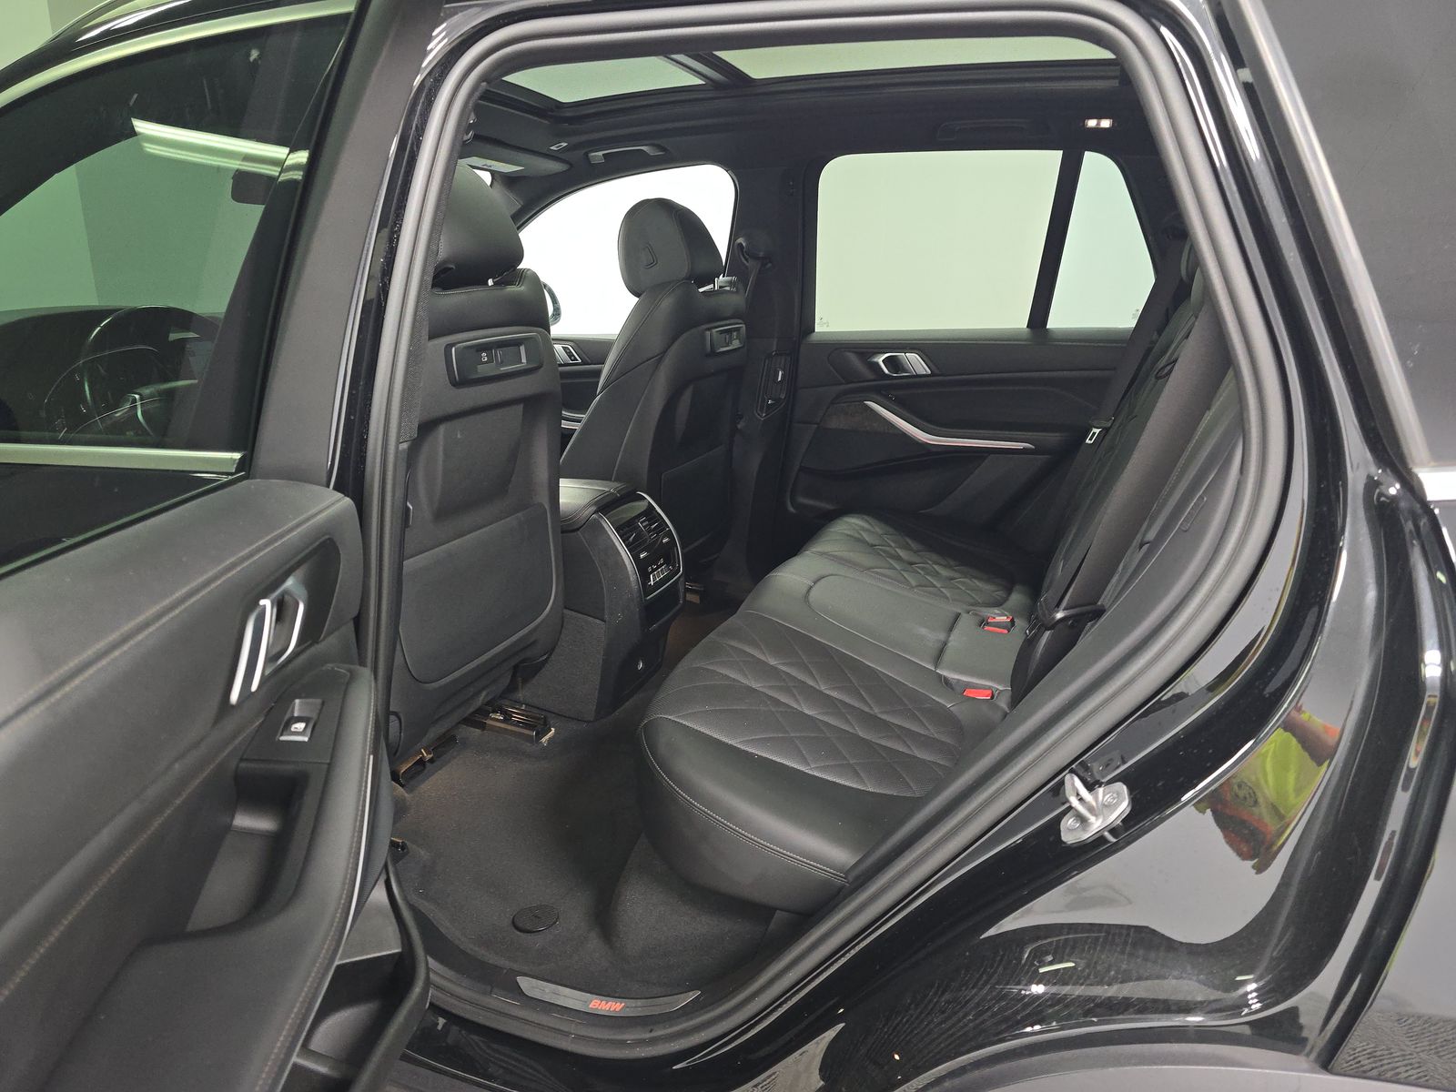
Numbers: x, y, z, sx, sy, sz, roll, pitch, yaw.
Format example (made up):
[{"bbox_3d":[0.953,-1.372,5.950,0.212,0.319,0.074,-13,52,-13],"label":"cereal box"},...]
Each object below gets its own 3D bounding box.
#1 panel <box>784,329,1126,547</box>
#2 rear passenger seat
[{"bbox_3d":[0.552,-0.263,2.319,0.870,0.510,0.140,4,15,17],"label":"panel"},{"bbox_3d":[0.468,-0.117,1.572,0.815,0.800,1.420,4,15,17],"label":"rear passenger seat"}]

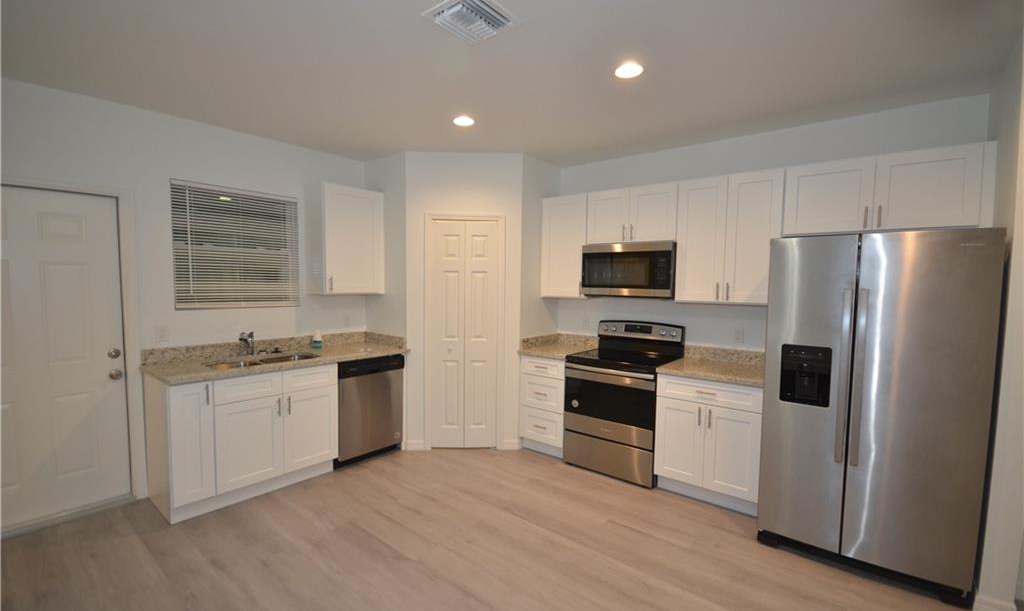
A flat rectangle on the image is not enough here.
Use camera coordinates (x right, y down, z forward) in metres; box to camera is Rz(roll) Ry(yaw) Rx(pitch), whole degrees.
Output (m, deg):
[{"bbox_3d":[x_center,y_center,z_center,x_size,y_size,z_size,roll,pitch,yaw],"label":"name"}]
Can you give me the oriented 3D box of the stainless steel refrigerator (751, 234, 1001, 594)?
[{"bbox_3d":[1.998,0.514,2.425,0.905,1.768,0.900,3,3,38],"label":"stainless steel refrigerator"}]

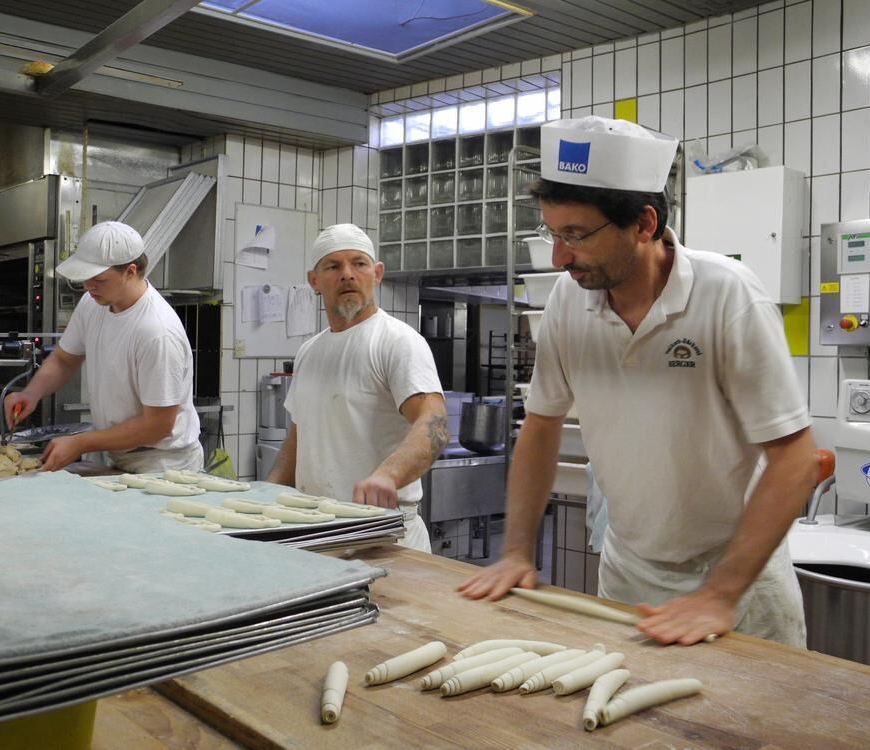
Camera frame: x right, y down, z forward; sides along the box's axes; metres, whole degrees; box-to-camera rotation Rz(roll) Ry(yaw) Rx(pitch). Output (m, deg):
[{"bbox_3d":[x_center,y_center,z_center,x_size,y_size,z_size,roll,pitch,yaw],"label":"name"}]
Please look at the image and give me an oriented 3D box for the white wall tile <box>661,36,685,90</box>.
[{"bbox_3d":[1.134,-1.481,4.411,0.117,0.243,0.010,1,1,43],"label":"white wall tile"}]

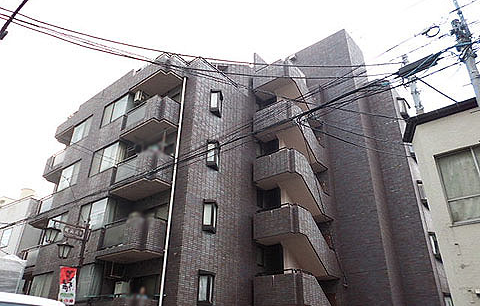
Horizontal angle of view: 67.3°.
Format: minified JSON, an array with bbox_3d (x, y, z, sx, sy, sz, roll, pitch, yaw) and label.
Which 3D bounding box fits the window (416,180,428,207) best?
[{"bbox_3d":[9.801,2.125,19.132,0.260,1.250,0.800,-21,-35,35],"label":"window"}]

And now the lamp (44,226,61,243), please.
[{"bbox_3d":[-5.948,2.585,11.436,0.420,0.500,0.420,-20,-35,34],"label":"lamp"}]

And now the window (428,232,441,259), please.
[{"bbox_3d":[9.757,4.612,17.783,0.260,1.250,0.800,-21,-35,35],"label":"window"}]

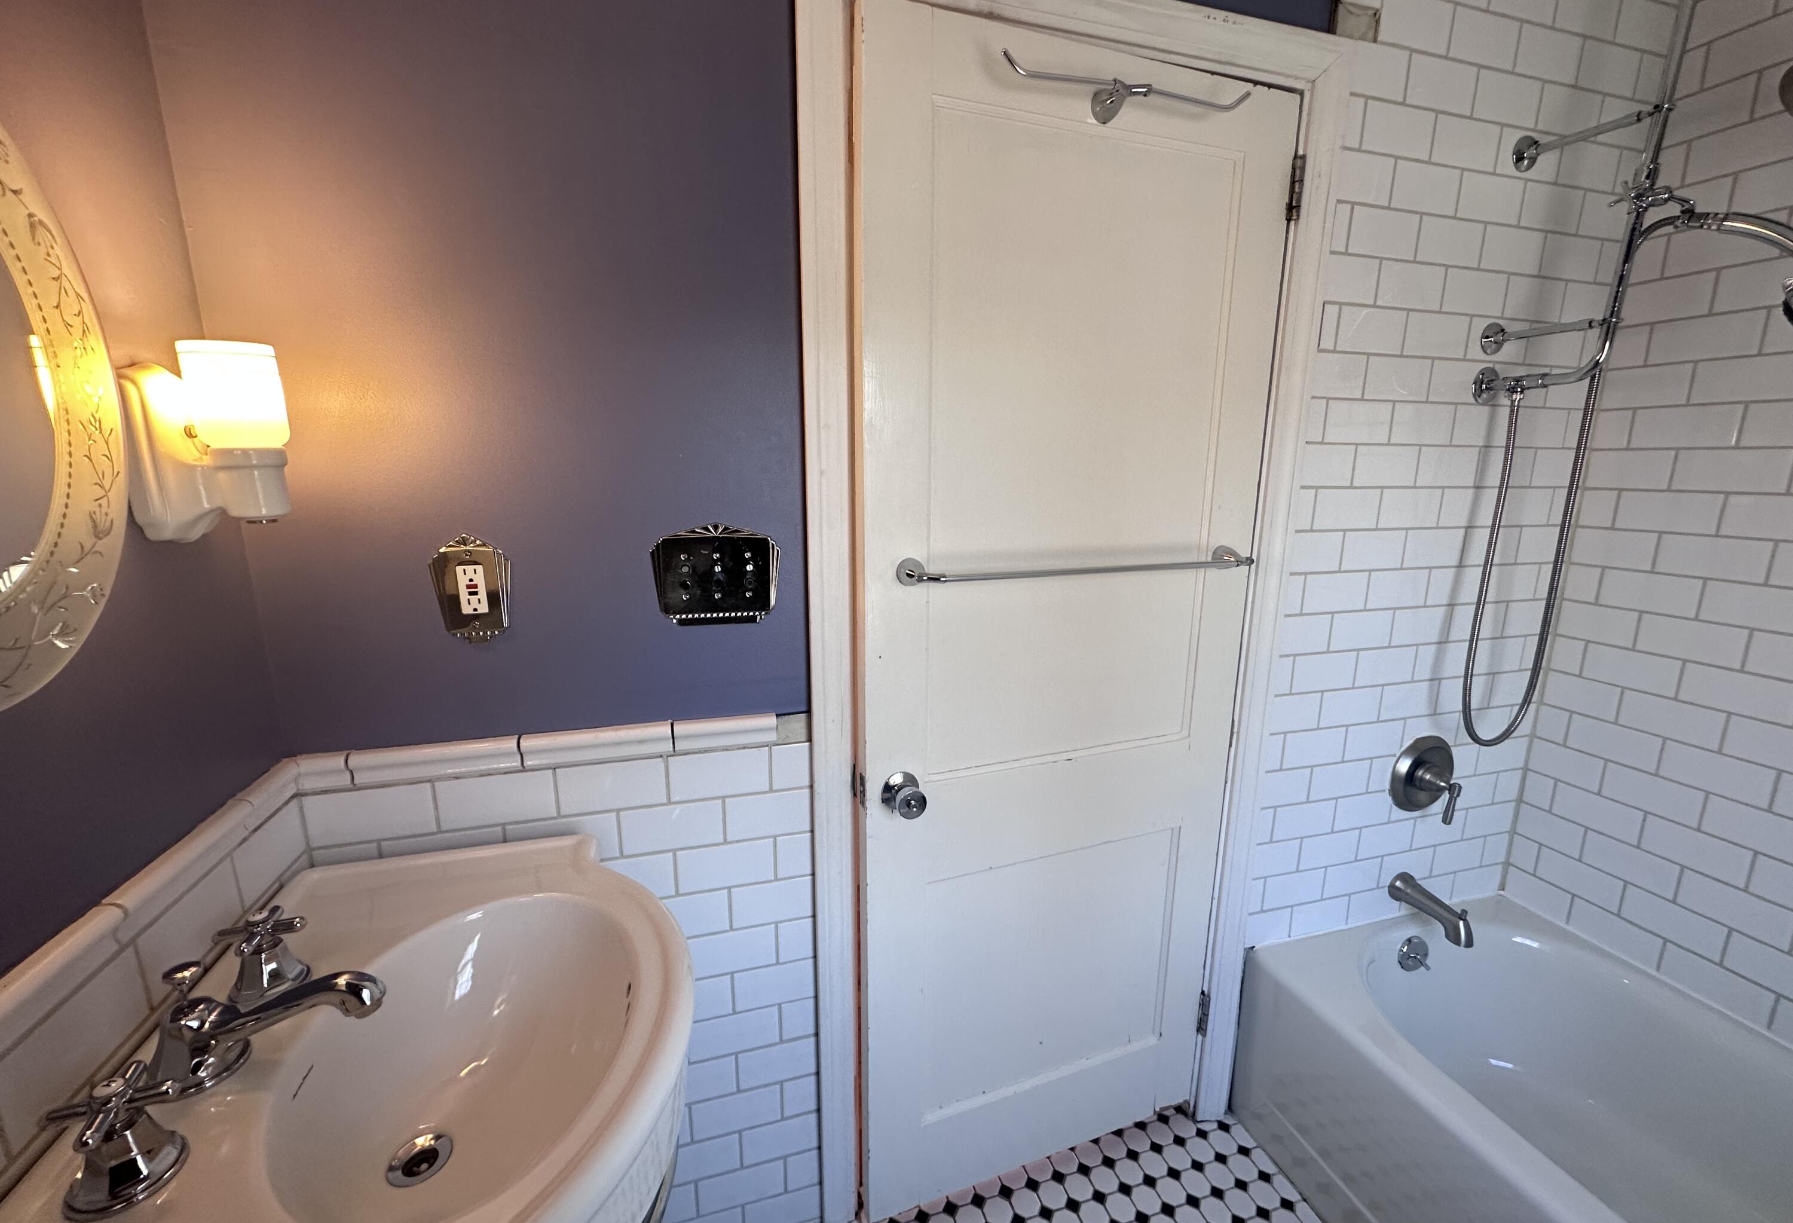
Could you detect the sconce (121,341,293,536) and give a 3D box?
[{"bbox_3d":[-0.703,-0.174,0.759,0.127,0.200,0.105,-3,13,-17],"label":"sconce"}]

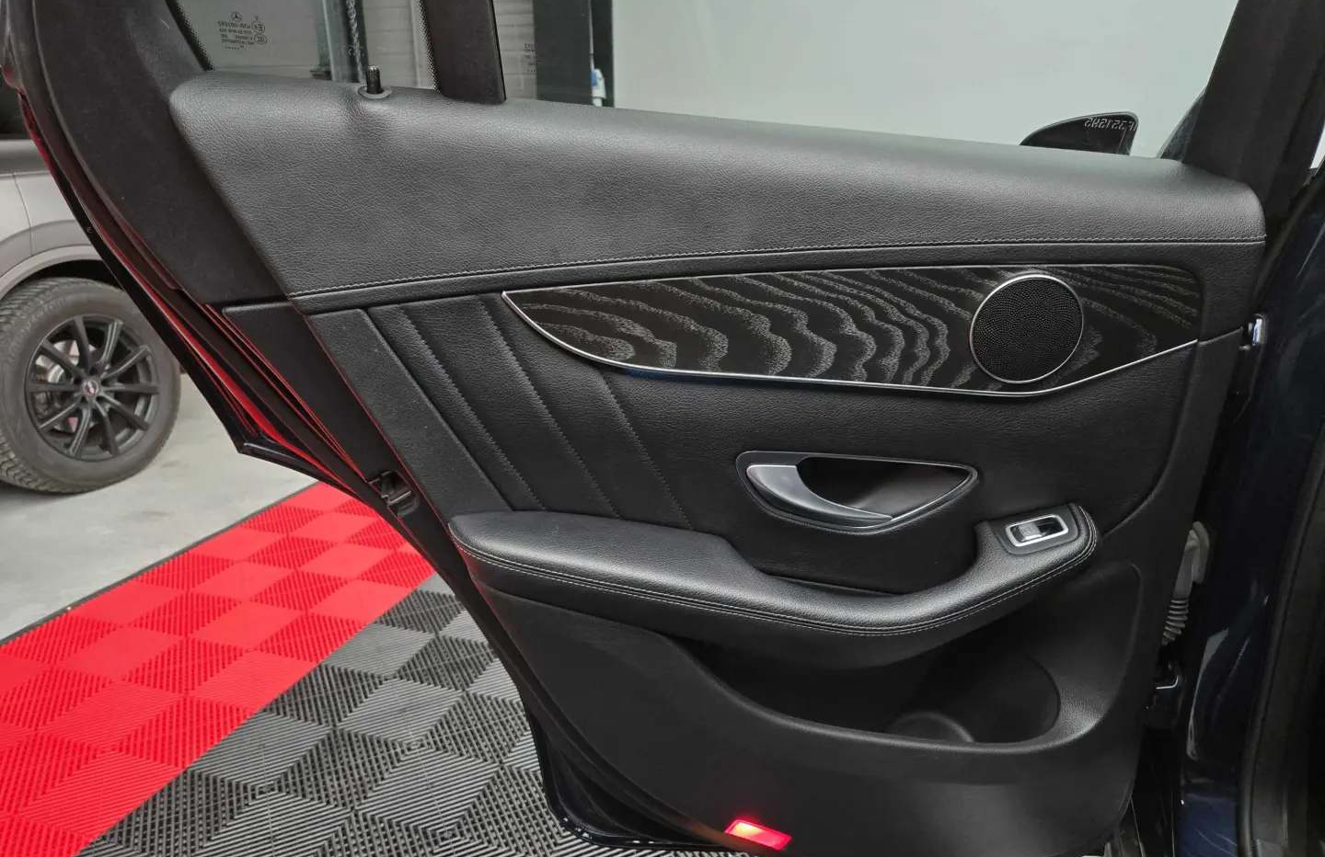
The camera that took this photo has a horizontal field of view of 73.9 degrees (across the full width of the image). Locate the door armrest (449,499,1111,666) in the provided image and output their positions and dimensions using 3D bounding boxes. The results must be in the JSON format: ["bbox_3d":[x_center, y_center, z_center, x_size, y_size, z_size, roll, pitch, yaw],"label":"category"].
[{"bbox_3d":[0.090,0.151,0.795,0.565,0.135,0.105,-1,17,-1],"label":"door armrest"}]

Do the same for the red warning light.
[{"bbox_3d":[0.100,0.424,0.919,0.063,0.024,0.013,26,25,-15],"label":"red warning light"}]

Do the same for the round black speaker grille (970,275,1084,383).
[{"bbox_3d":[0.316,-0.086,0.767,0.099,0.099,0.018,-1,24,-1],"label":"round black speaker grille"}]

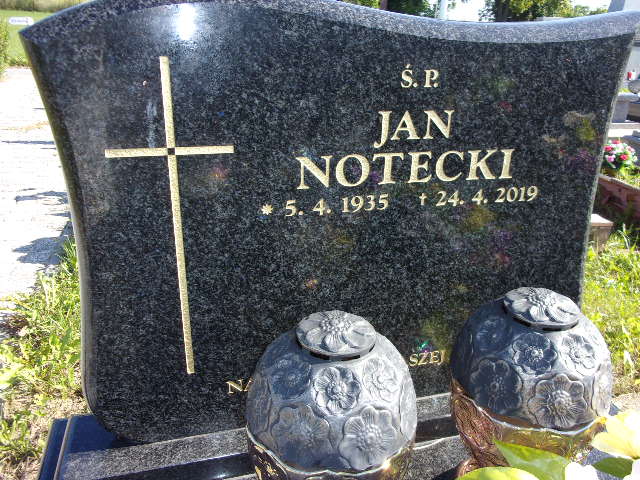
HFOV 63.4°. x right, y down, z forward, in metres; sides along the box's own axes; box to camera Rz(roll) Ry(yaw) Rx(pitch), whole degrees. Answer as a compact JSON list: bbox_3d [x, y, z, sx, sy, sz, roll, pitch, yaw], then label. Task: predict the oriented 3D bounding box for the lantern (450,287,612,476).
[{"bbox_3d":[0.281,0.240,0.740,0.207,0.357,0.207,-4,25,-15],"label":"lantern"}]

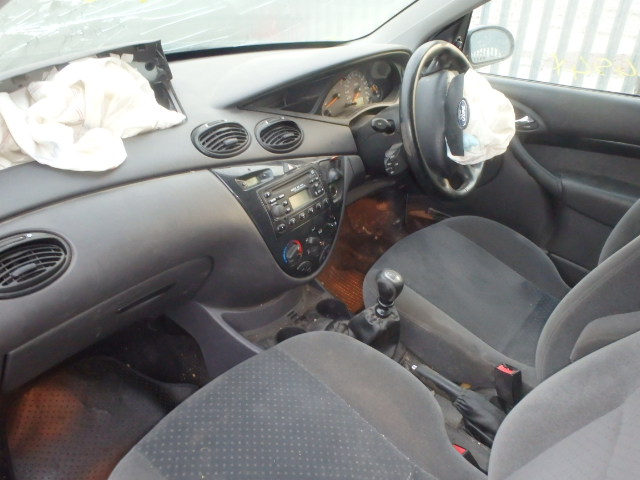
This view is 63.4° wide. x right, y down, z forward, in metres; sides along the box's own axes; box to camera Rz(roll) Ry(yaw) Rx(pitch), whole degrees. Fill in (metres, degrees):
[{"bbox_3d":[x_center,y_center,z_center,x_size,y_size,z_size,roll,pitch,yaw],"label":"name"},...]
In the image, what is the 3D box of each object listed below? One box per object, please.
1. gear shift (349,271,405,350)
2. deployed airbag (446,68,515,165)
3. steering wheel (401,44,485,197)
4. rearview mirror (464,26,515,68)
[{"bbox_3d":[0.126,0.144,1.133,0.135,0.205,0.110,24,39,33],"label":"gear shift"},{"bbox_3d":[0.385,-0.291,1.235,0.140,0.225,0.225,9,30,41],"label":"deployed airbag"},{"bbox_3d":[0.296,-0.285,1.262,0.100,0.375,0.375,0,24,44],"label":"steering wheel"},{"bbox_3d":[0.523,-0.620,1.653,0.190,0.132,0.100,-12,34,-20],"label":"rearview mirror"}]

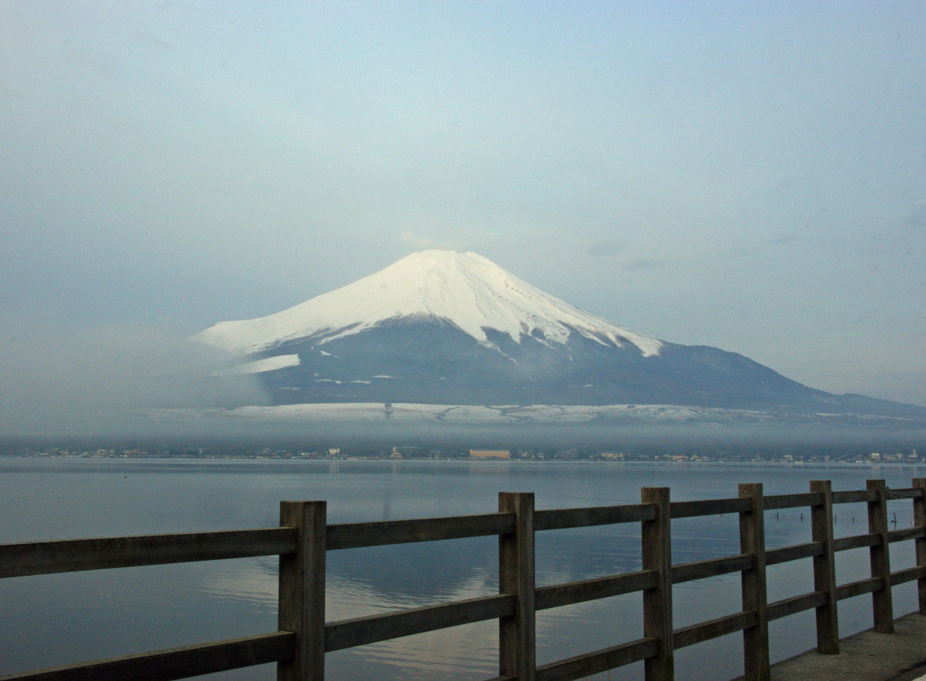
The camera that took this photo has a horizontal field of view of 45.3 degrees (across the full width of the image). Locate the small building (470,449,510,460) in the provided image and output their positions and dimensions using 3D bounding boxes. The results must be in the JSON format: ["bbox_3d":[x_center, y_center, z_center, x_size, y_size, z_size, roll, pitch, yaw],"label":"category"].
[{"bbox_3d":[48.358,206.424,2000.000,71.000,19.000,20.000,0,-6,1],"label":"small building"}]

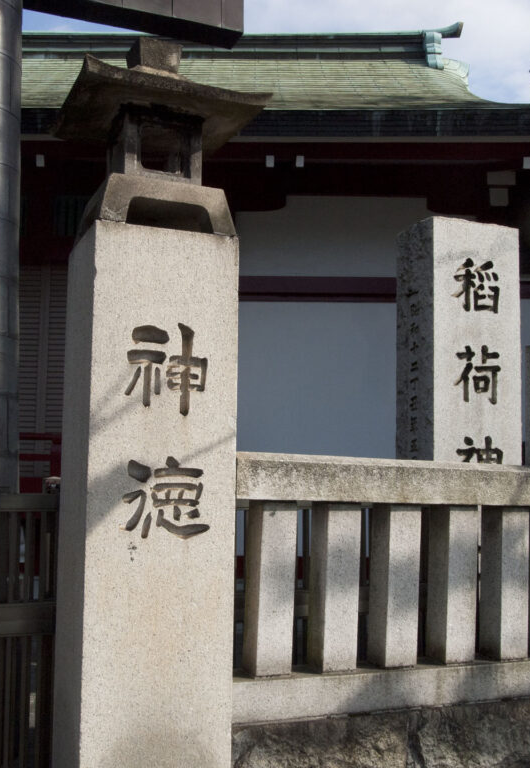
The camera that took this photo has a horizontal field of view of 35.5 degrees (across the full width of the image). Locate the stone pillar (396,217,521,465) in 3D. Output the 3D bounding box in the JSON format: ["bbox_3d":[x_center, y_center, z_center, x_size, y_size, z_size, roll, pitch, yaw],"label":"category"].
[{"bbox_3d":[0.888,0.539,3.753,0.466,2.509,0.308,3,-6,-23],"label":"stone pillar"}]

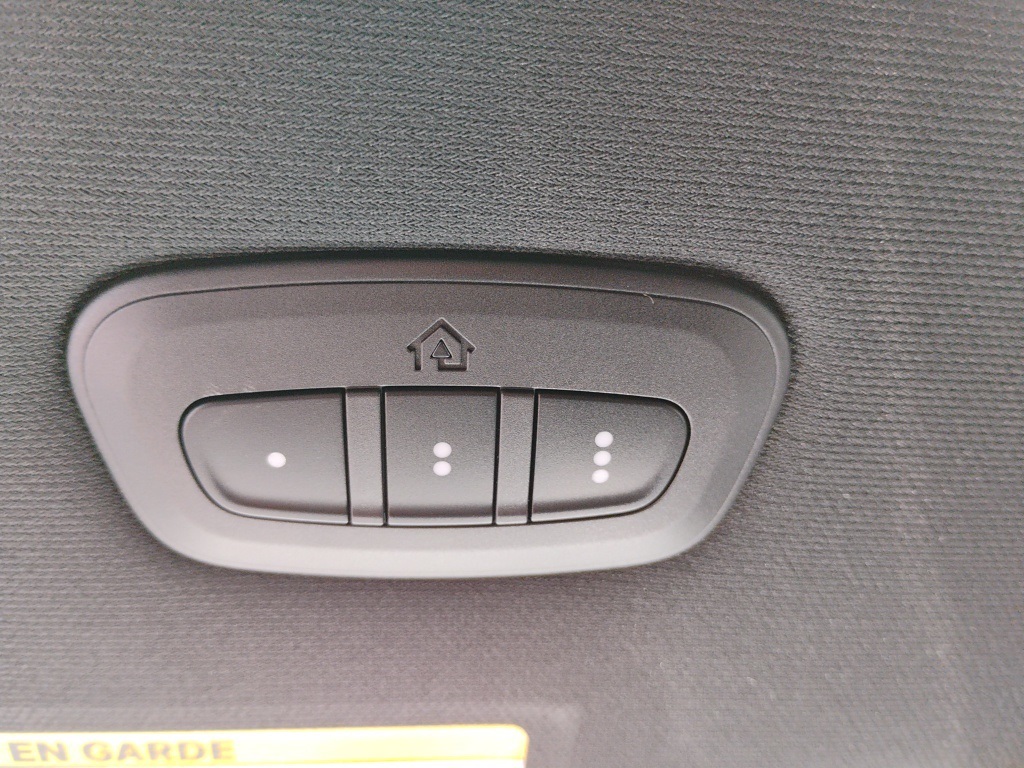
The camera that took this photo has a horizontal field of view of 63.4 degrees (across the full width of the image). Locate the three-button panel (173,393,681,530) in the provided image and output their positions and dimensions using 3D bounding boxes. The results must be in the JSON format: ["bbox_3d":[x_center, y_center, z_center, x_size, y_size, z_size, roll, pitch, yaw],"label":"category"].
[{"bbox_3d":[-0.008,0.008,0.091,0.055,0.006,0.018,0,-64,-5],"label":"three-button panel"}]

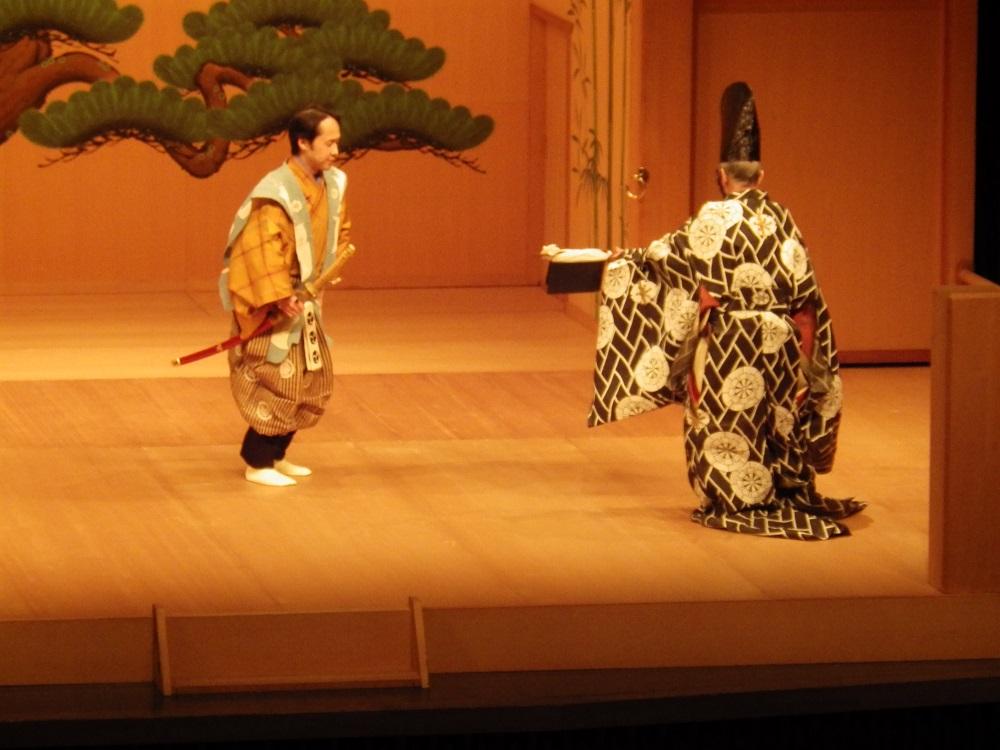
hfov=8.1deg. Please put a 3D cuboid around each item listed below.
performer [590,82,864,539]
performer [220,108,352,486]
[{"bbox_3d":[0.951,-0.311,29.350,1.020,1.810,0.880,-3,10,-20],"label":"performer"},{"bbox_3d":[-0.915,-0.345,30.100,0.480,1.590,0.580,7,11,34],"label":"performer"}]

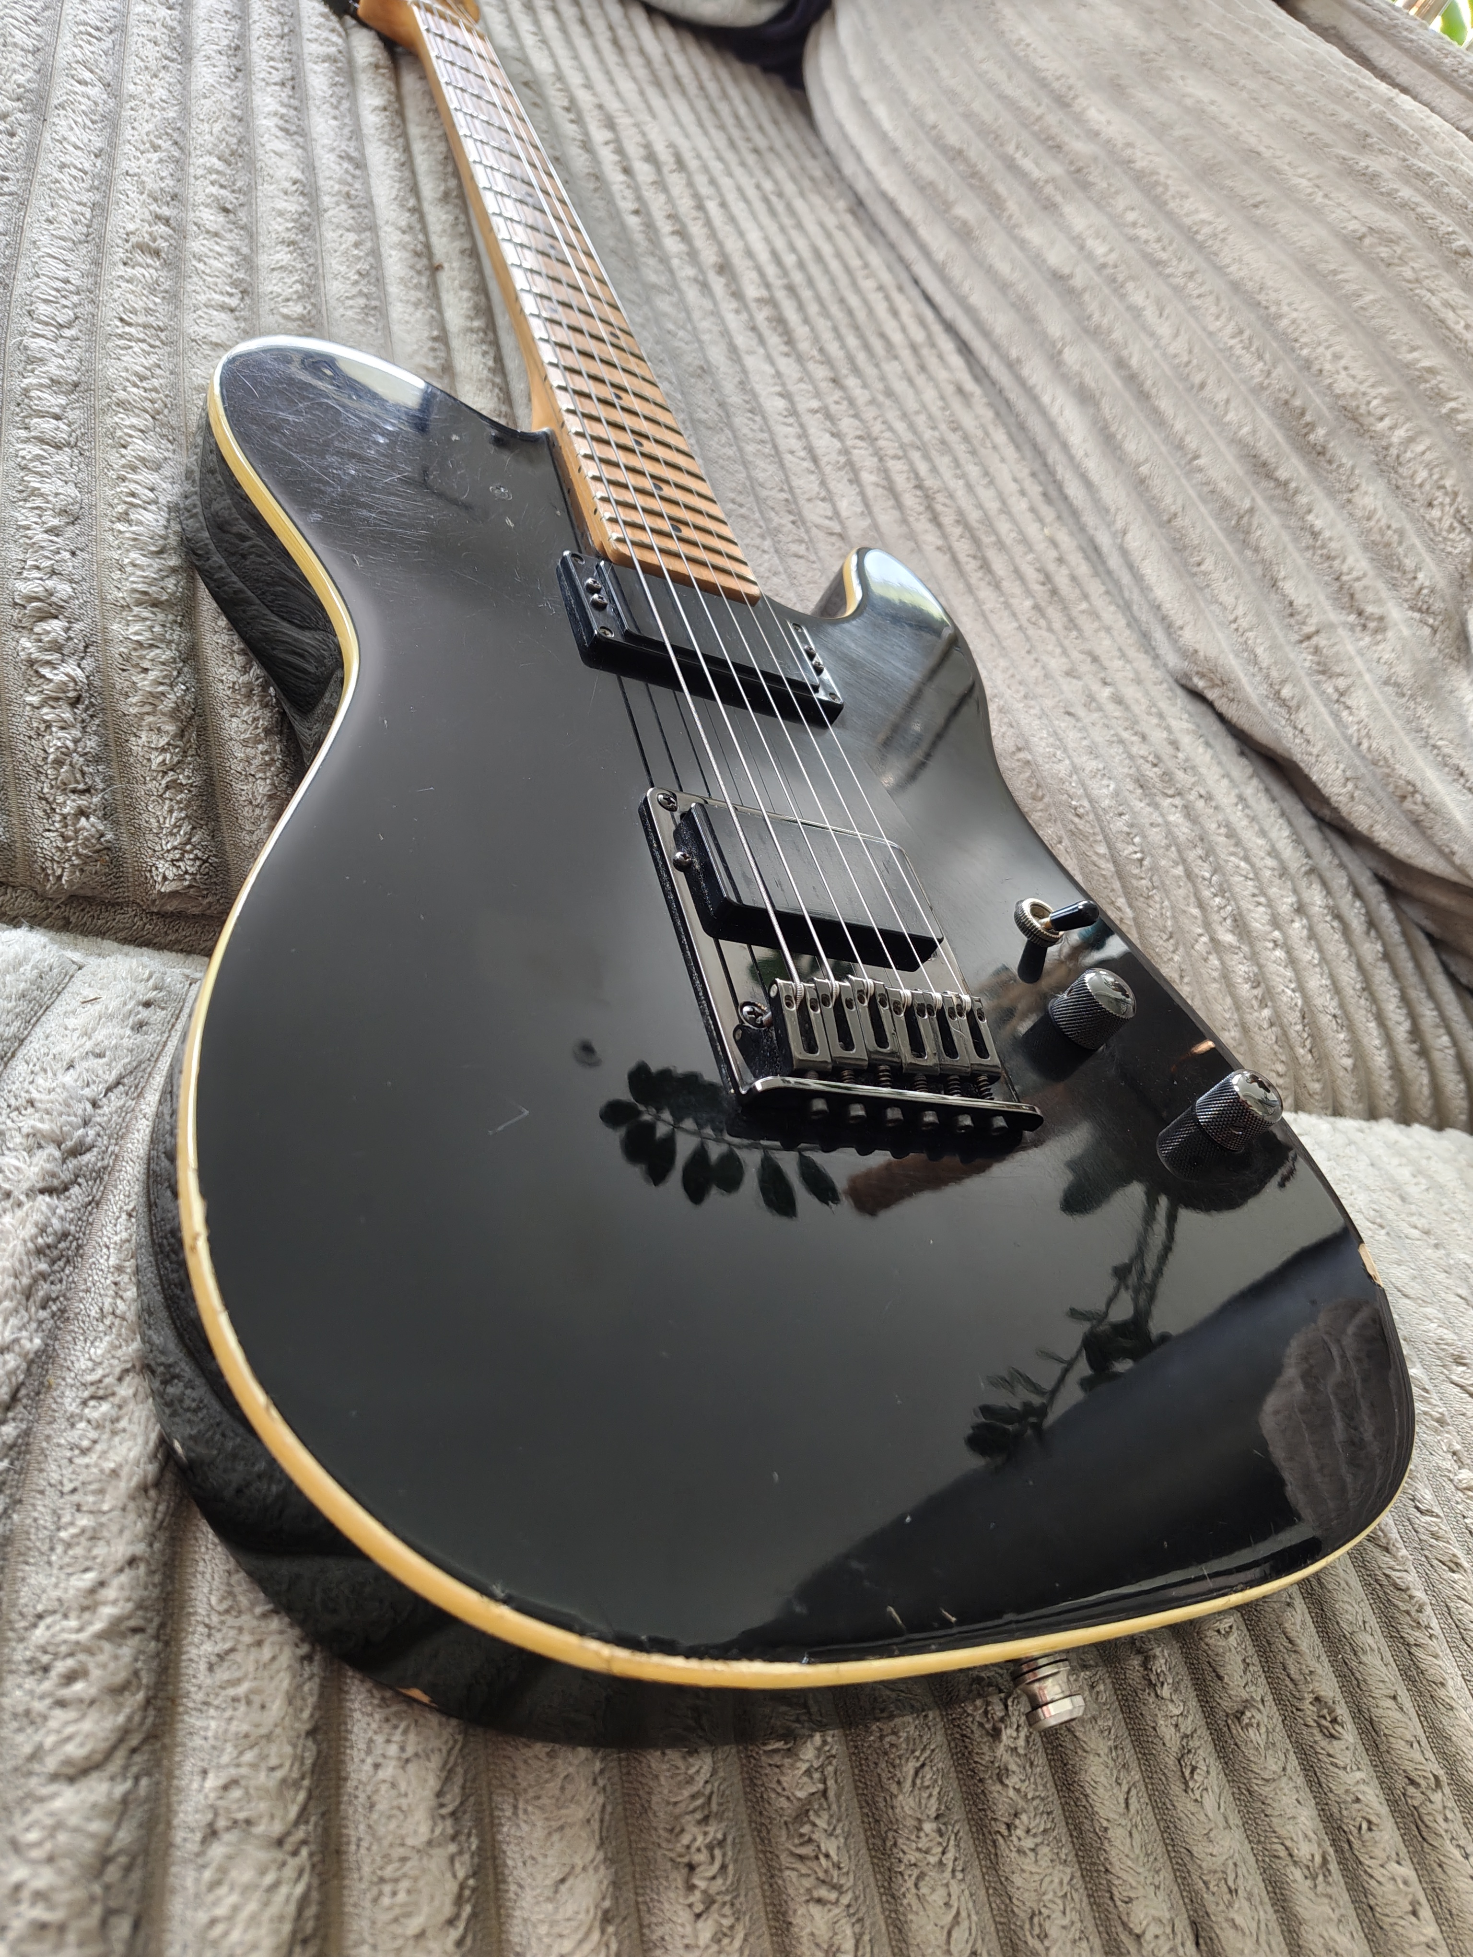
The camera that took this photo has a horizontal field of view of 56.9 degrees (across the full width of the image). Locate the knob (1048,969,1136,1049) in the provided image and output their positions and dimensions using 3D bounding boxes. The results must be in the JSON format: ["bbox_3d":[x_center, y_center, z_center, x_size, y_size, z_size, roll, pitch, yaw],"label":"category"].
[{"bbox_3d":[0.103,0.008,0.390,0.019,0.017,0.019,9,47,-34],"label":"knob"}]

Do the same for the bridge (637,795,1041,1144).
[{"bbox_3d":[0.029,-0.008,0.345,0.089,0.016,0.103,9,47,-34],"label":"bridge"}]

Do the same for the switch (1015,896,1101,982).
[{"bbox_3d":[0.099,-0.020,0.415,0.020,0.017,0.016,41,37,2],"label":"switch"}]

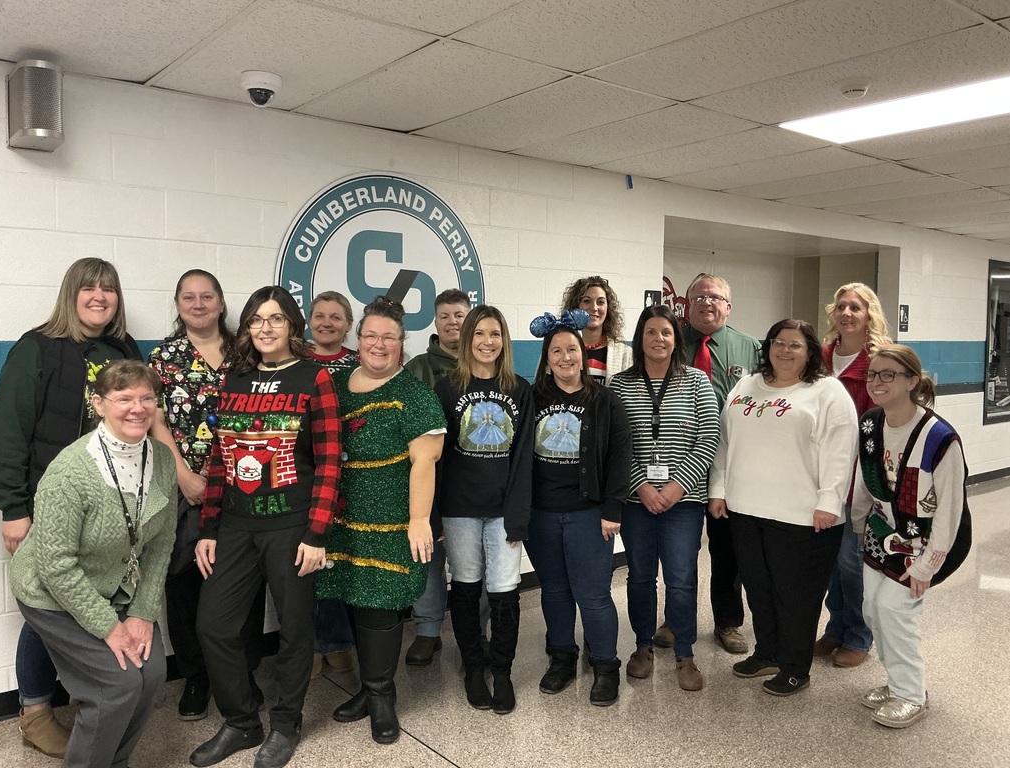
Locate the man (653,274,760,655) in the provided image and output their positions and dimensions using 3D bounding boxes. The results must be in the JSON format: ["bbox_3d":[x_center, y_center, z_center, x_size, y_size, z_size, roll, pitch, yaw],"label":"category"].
[{"bbox_3d":[0.972,0.351,3.928,0.560,1.744,0.420,2,4,20],"label":"man"}]

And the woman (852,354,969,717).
[{"bbox_3d":[1.571,0.553,3.210,0.450,1.402,0.470,3,4,43],"label":"woman"}]

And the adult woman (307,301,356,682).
[{"bbox_3d":[-0.754,0.414,3.600,0.470,1.629,0.310,0,3,-7],"label":"adult woman"}]

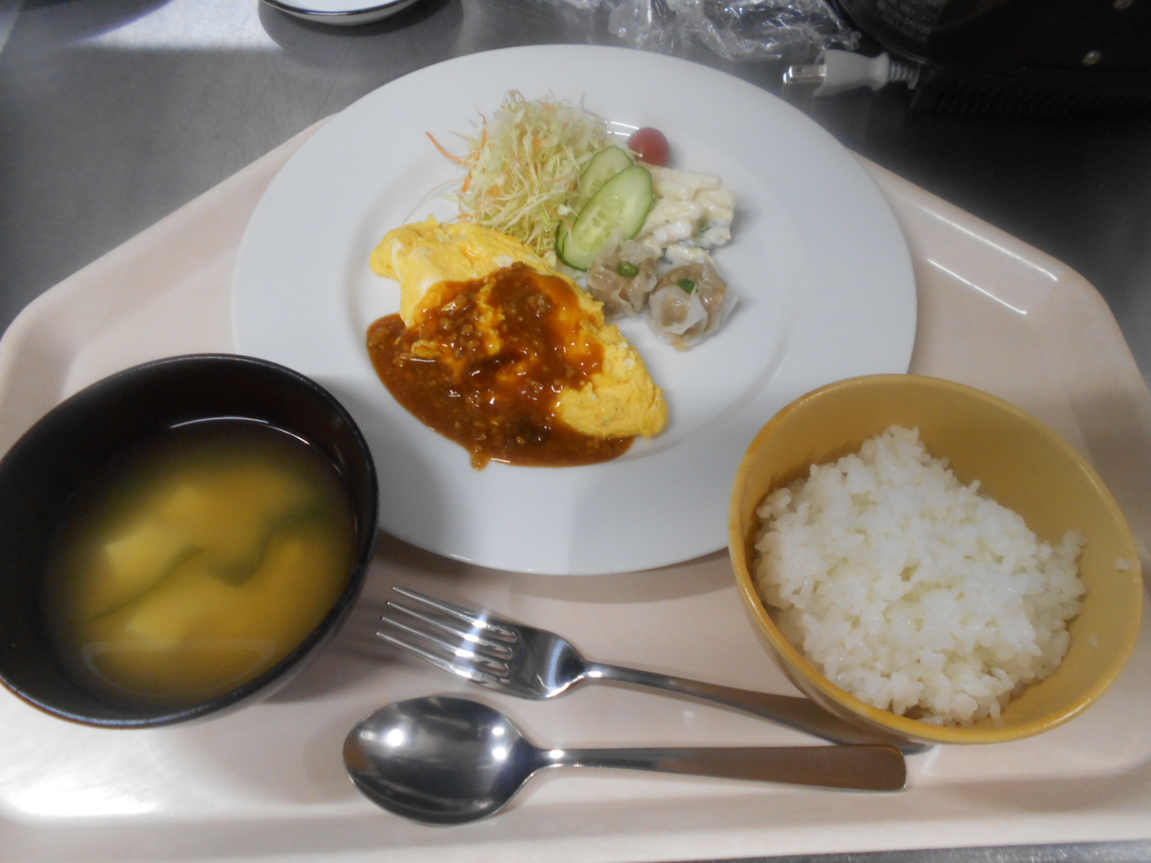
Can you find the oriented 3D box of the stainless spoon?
[{"bbox_3d":[0.016,0.104,0.269,0.176,0.021,0.037,2,60,0],"label":"stainless spoon"}]

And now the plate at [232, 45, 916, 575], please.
[{"bbox_3d":[0.001,-0.064,0.365,0.274,0.025,0.274,1,60,-1],"label":"plate"}]

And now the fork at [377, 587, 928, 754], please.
[{"bbox_3d":[0.025,0.084,0.281,0.183,0.022,0.023,12,60,5],"label":"fork"}]

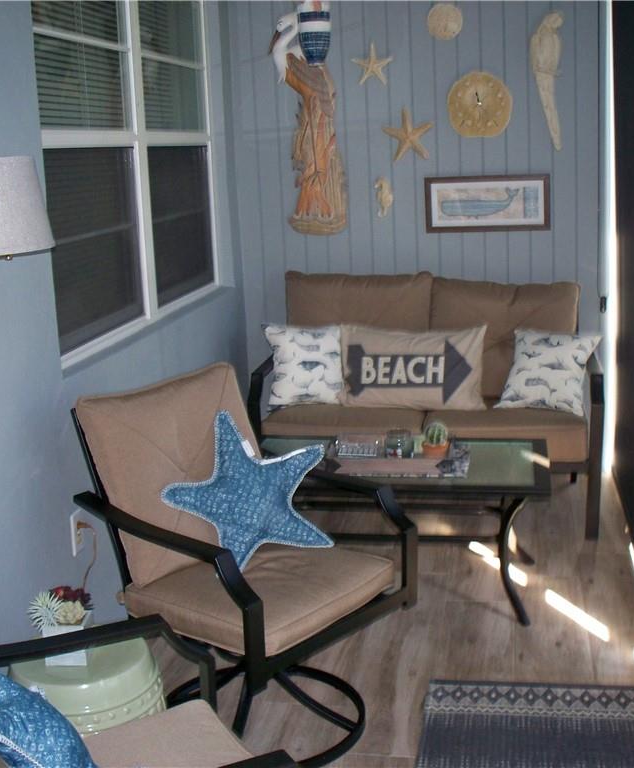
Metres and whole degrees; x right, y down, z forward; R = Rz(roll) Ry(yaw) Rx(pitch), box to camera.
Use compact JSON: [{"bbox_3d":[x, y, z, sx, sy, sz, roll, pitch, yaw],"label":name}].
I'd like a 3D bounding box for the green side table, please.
[{"bbox_3d":[-0.492,0.790,2.248,0.345,0.450,0.345,0,13,10],"label":"green side table"}]

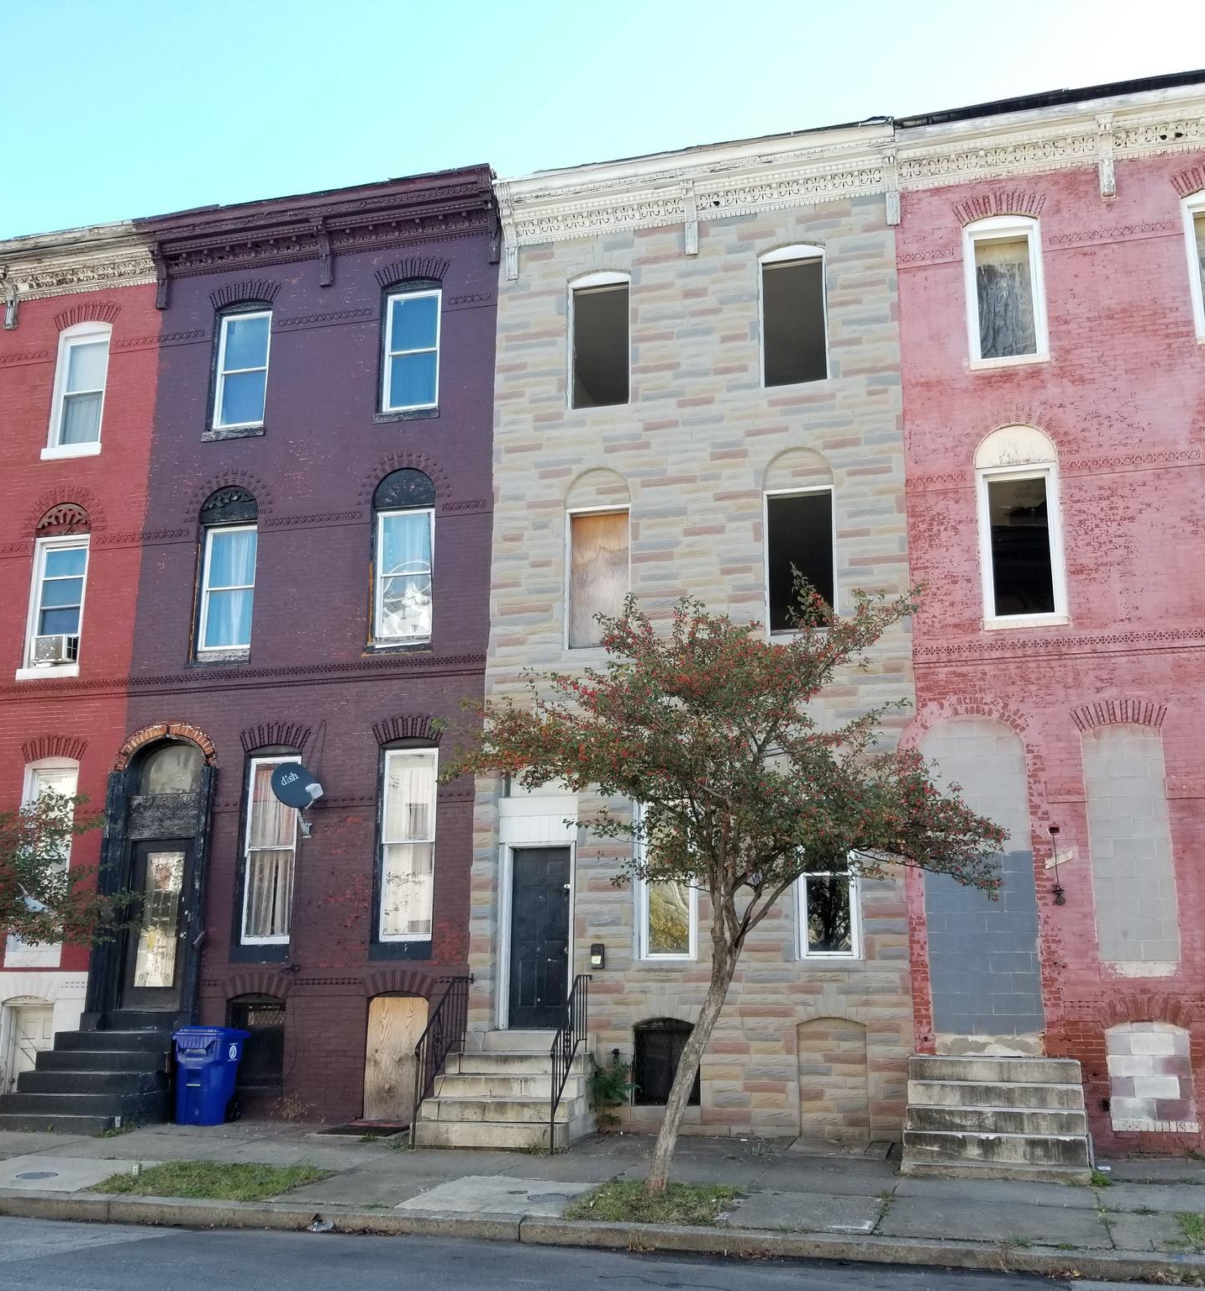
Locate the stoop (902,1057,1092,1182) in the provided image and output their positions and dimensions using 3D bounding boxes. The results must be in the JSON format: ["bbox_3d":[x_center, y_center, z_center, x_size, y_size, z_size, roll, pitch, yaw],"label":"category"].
[{"bbox_3d":[3.713,4.478,12.331,1.678,0.960,1.415,-4,-14,14],"label":"stoop"}]

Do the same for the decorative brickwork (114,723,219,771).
[{"bbox_3d":[-5.426,1.227,16.079,1.400,0.576,0.170,-3,-13,14],"label":"decorative brickwork"}]

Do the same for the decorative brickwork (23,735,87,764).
[{"bbox_3d":[-7.077,1.357,16.788,0.999,0.359,0.100,-4,-14,14],"label":"decorative brickwork"}]

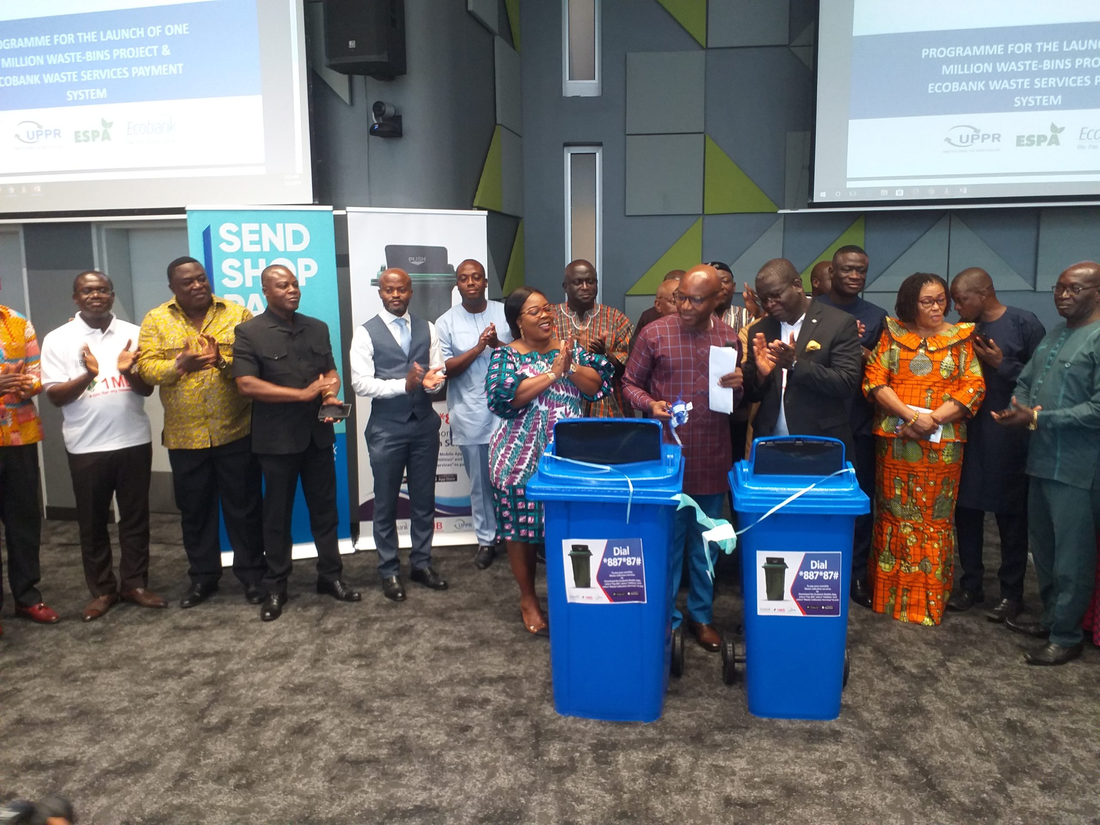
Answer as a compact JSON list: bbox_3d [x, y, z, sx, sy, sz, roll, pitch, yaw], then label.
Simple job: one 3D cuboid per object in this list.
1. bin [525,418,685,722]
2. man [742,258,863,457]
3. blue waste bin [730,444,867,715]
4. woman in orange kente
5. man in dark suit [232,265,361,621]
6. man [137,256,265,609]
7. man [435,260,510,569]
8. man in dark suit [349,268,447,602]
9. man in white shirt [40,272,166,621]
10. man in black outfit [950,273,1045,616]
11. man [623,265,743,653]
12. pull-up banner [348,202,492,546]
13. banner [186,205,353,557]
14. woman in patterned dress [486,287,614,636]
[{"bbox_3d":[0.251,0.557,3.161,0.550,1.060,0.620,1,7,10],"label":"bin"},{"bbox_3d":[1.120,0.190,3.740,0.560,1.760,0.450,5,9,35],"label":"man"},{"bbox_3d":[0.913,0.594,3.105,0.480,0.990,0.520,0,7,7],"label":"blue waste bin"},{"bbox_3d":[1.755,0.167,3.910,0.560,1.619,0.380,3,8,24],"label":"woman in orange kente"},{"bbox_3d":[-1.276,0.131,4.104,0.530,1.701,0.460,-5,8,-32],"label":"man in dark suit"},{"bbox_3d":[-1.766,0.095,4.228,0.580,1.750,0.460,-4,8,-28],"label":"man"},{"bbox_3d":[-0.441,0.007,4.809,0.500,1.754,0.420,-2,7,-8],"label":"man"},{"bbox_3d":[-0.810,0.120,4.400,0.520,1.760,0.420,-2,8,-15],"label":"man in dark suit"},{"bbox_3d":[-2.260,0.155,4.230,0.550,1.750,0.420,-4,8,-25],"label":"man in white shirt"},{"bbox_3d":[2.250,0.145,4.180,0.460,1.740,0.500,-7,10,-39],"label":"man in black outfit"},{"bbox_3d":[0.600,0.200,3.740,0.560,1.740,0.420,-1,7,-8],"label":"man"},{"bbox_3d":[-0.810,-0.203,5.162,0.870,2.091,0.200,-2,7,-11],"label":"pull-up banner"},{"bbox_3d":[-1.650,-0.120,4.980,0.820,2.120,0.200,-2,11,-13],"label":"banner"},{"bbox_3d":[-0.020,0.220,3.980,0.560,1.650,0.470,-6,9,-35],"label":"woman in patterned dress"}]

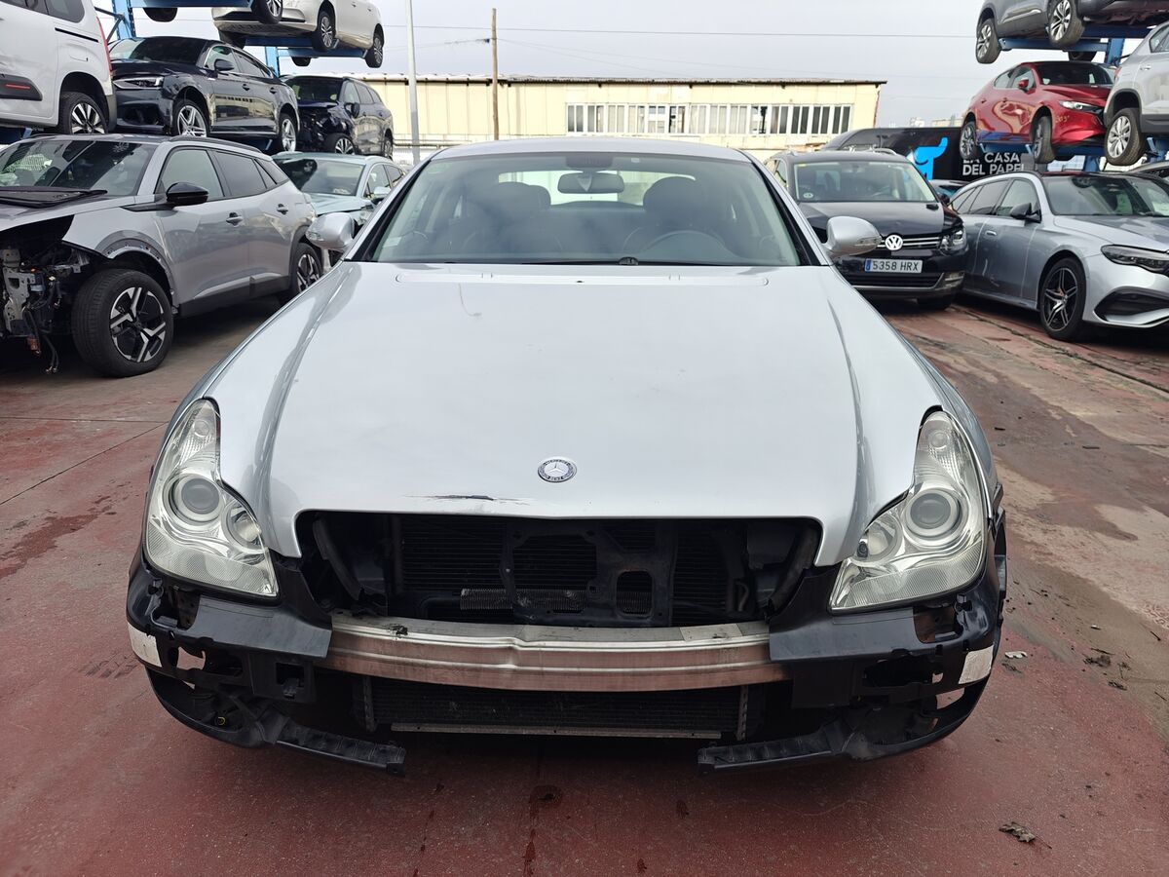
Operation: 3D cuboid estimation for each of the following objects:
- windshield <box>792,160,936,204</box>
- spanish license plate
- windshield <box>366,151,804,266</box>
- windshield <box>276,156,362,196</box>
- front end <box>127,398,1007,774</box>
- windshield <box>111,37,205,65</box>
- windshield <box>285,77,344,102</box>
[{"bbox_3d":[3.046,-2.783,8.399,1.460,0.160,0.830,2,51,6],"label":"windshield"},{"bbox_3d":[2.930,-1.633,7.350,0.520,0.110,0.025,3,18,7],"label":"spanish license plate"},{"bbox_3d":[0.011,-0.809,2.734,1.500,0.130,0.810,1,47,2],"label":"windshield"},{"bbox_3d":[-3.530,-3.300,9.863,1.450,0.160,0.800,2,50,5],"label":"windshield"},{"bbox_3d":[-0.039,0.251,1.491,1.820,0.600,0.500,1,18,2],"label":"front end"},{"bbox_3d":[-5.121,-4.511,8.996,1.420,0.160,0.830,1,47,2],"label":"windshield"},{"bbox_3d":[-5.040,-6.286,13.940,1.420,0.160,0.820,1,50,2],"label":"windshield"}]

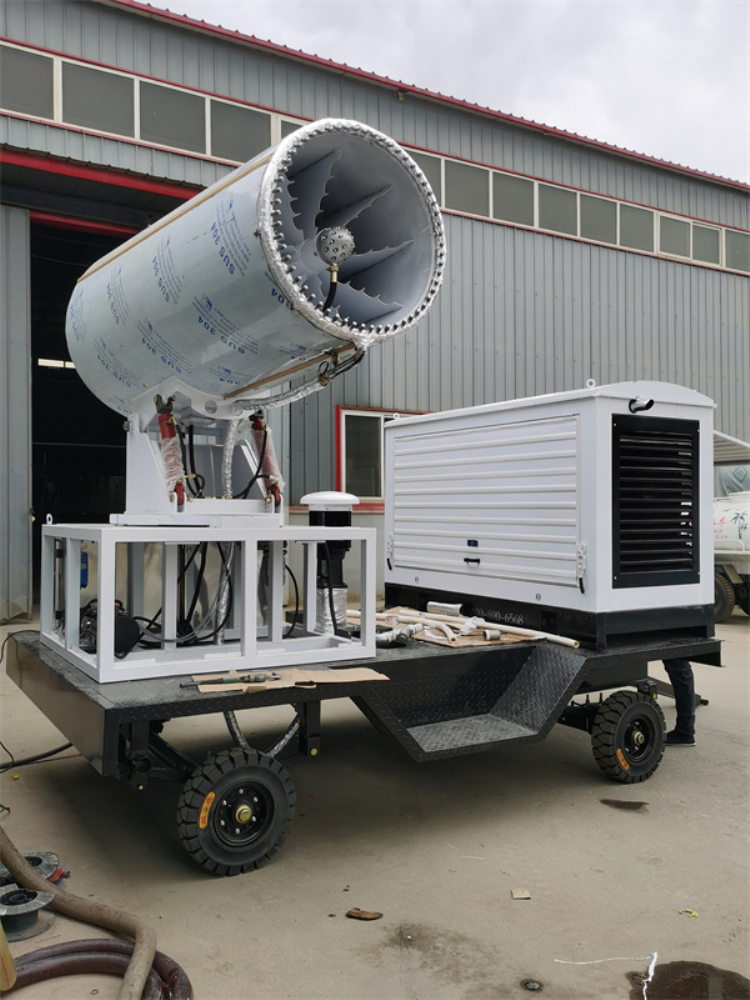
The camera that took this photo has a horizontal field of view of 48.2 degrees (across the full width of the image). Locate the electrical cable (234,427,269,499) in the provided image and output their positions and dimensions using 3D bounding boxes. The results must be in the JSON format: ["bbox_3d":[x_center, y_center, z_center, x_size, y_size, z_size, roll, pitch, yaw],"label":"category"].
[{"bbox_3d":[-0.642,-0.195,4.356,0.180,0.375,0.100,1,-1,-28],"label":"electrical cable"}]

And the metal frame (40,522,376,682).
[{"bbox_3d":[-0.939,0.479,4.543,1.399,0.665,1.336,1,-1,-32],"label":"metal frame"}]

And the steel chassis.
[{"bbox_3d":[-0.078,1.227,5.044,3.621,0.799,2.311,1,-1,-32],"label":"steel chassis"}]

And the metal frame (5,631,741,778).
[{"bbox_3d":[-0.076,1.035,5.048,3.621,0.414,2.311,1,-1,-32],"label":"metal frame"}]

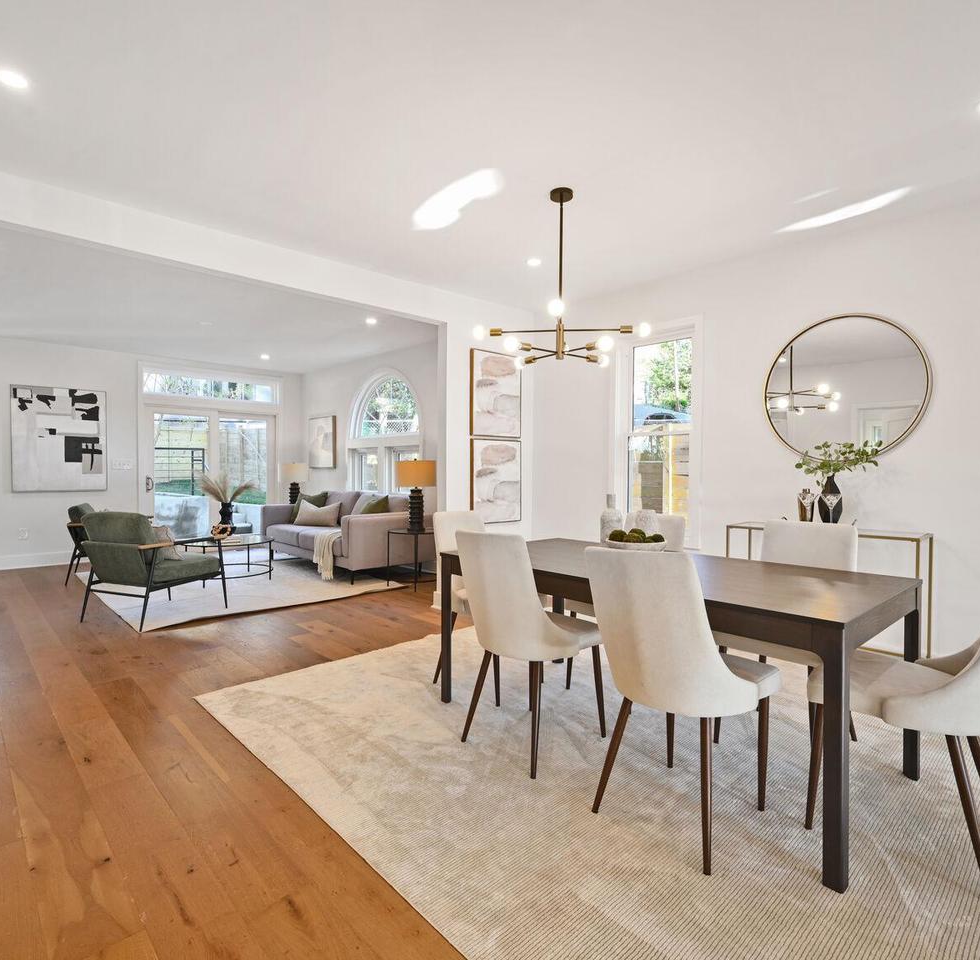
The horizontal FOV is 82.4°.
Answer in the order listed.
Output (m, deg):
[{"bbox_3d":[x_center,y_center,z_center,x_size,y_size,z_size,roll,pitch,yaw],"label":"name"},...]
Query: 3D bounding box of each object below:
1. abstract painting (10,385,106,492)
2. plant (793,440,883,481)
[{"bbox_3d":[-5.306,-0.492,6.933,0.945,1.270,0.045,-1,1,-44],"label":"abstract painting"},{"bbox_3d":[2.062,-0.119,3.334,0.320,0.250,0.440,-1,2,-42],"label":"plant"}]

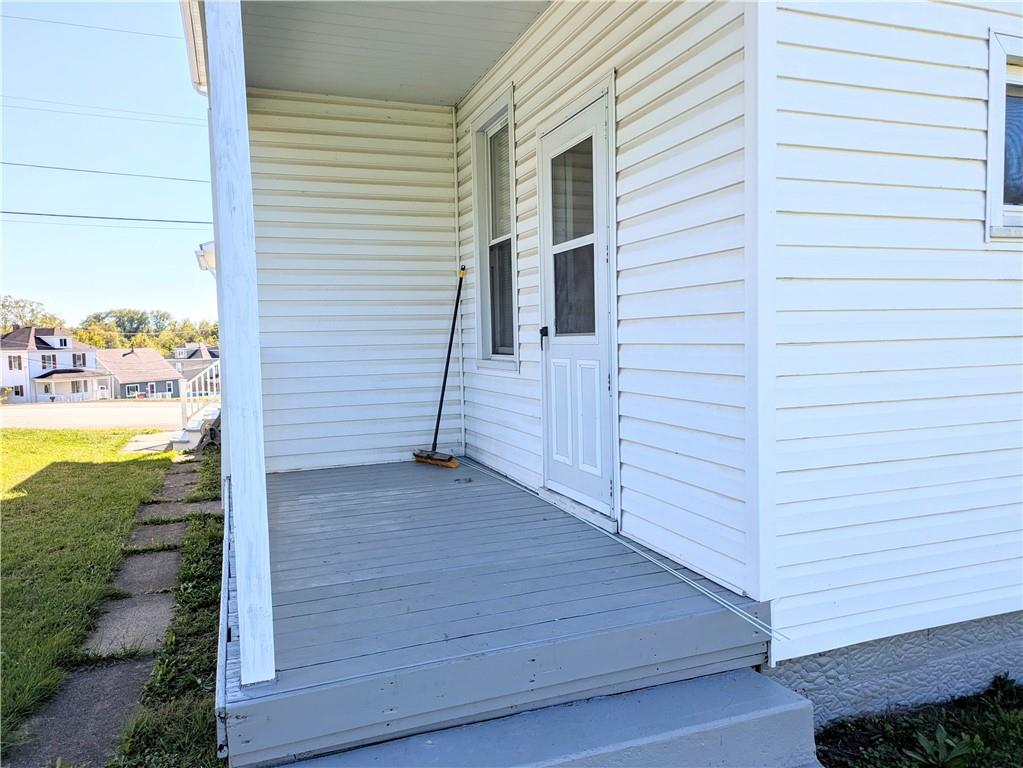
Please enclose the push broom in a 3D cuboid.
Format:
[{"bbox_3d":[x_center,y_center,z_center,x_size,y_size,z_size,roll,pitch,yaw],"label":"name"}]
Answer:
[{"bbox_3d":[-0.487,-0.137,5.785,0.150,1.579,0.476,9,-1,-43],"label":"push broom"}]

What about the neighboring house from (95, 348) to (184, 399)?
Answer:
[{"bbox_3d":[-48.043,-1.105,92.093,9.900,6.325,8.910,0,4,26],"label":"neighboring house"}]

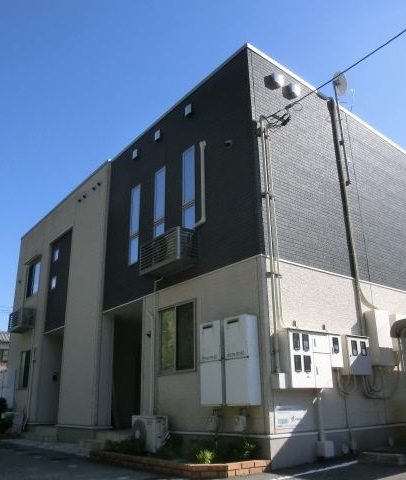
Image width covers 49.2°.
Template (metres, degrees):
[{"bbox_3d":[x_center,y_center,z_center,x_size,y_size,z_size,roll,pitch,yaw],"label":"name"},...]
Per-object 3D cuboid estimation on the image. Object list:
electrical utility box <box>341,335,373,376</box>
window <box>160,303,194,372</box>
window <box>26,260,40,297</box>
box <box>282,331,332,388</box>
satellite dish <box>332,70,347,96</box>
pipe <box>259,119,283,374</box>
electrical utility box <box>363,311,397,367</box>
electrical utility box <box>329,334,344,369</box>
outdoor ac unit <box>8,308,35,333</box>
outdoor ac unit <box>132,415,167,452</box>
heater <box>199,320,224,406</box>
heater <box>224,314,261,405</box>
[{"bbox_3d":[2.505,1.923,7.307,0.610,0.620,0.190,14,-25,-36],"label":"electrical utility box"},{"bbox_3d":[-0.492,1.821,8.153,0.120,1.240,1.186,15,-25,-37],"label":"window"},{"bbox_3d":[-5.809,1.343,15.213,0.100,1.200,1.200,14,-25,-36],"label":"window"},{"bbox_3d":[1.601,1.858,6.826,0.970,0.810,0.200,15,-25,-37],"label":"box"},{"bbox_3d":[2.982,-3.437,9.569,0.240,0.510,0.470,2,-20,-8],"label":"satellite dish"},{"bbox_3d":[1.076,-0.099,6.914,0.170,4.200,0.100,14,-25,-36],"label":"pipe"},{"bbox_3d":[3.154,1.751,7.913,0.480,0.940,0.200,14,-25,-36],"label":"electrical utility box"},{"bbox_3d":[2.017,1.753,6.952,0.300,0.490,0.190,14,-25,-36],"label":"electrical utility box"},{"bbox_3d":[-5.958,2.653,14.667,0.450,0.640,1.200,15,-25,-37],"label":"outdoor ac unit"},{"bbox_3d":[-0.903,3.233,7.443,0.280,0.530,0.760,14,-25,-36],"label":"outdoor ac unit"},{"bbox_3d":[0.217,1.955,7.015,0.240,1.240,0.508,15,-25,-37],"label":"heater"},{"bbox_3d":[0.559,1.716,6.323,0.235,1.210,0.490,14,-25,-36],"label":"heater"}]

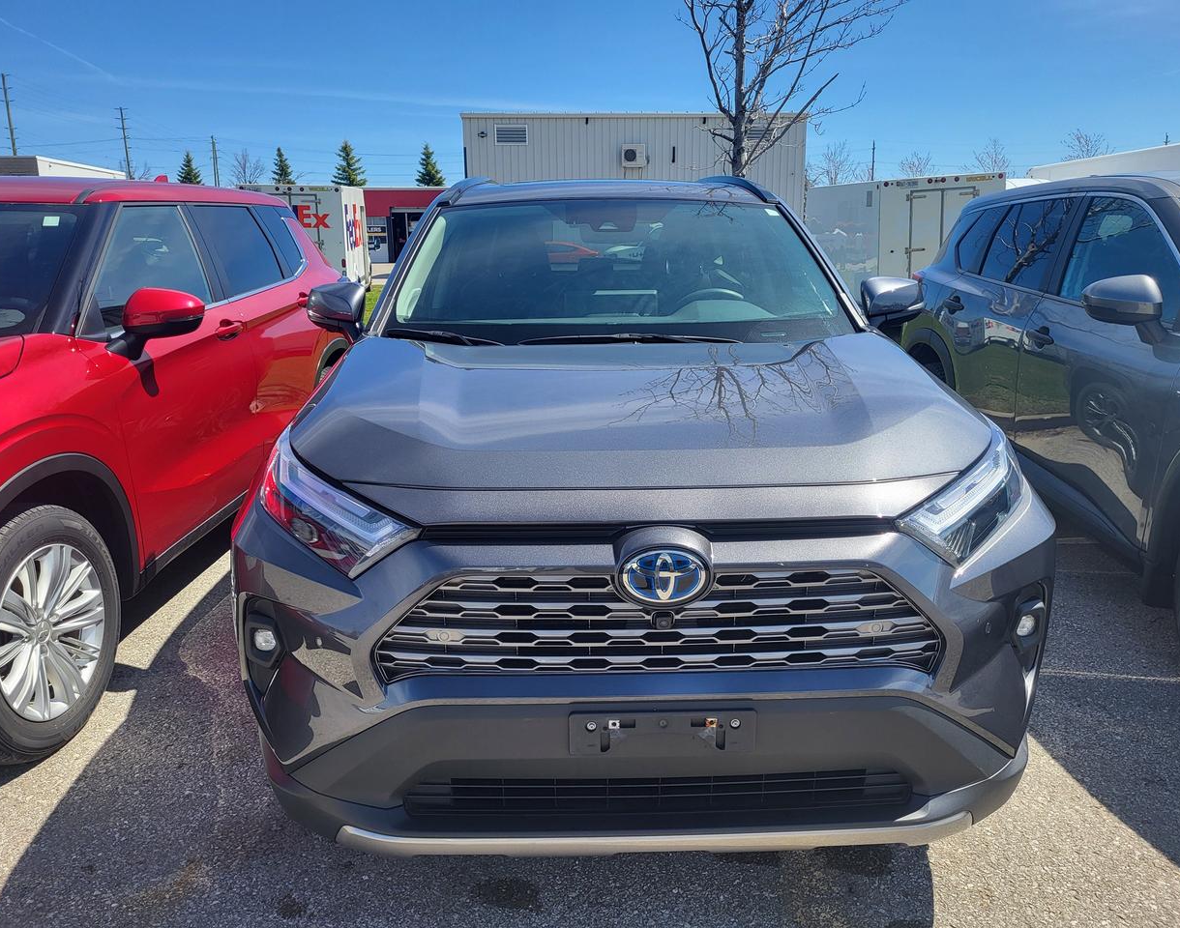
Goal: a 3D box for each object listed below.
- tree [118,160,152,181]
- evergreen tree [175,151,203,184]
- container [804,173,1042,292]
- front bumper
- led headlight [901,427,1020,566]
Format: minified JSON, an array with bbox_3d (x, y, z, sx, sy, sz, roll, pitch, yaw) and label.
[{"bbox_3d":[-38.716,-21.824,80.609,4.300,8.827,4.300,-8,15,-26],"label":"tree"},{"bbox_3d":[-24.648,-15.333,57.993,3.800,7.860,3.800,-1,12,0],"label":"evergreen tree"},{"bbox_3d":[6.422,-4.782,19.582,2.350,2.300,4.500,-2,14,-4],"label":"container"},{"bbox_3d":[0.130,0.402,1.951,1.820,0.660,0.540,-1,12,-1],"label":"front bumper"},{"bbox_3d":[0.759,0.056,1.936,0.400,0.230,0.500,-1,13,-1],"label":"led headlight"}]

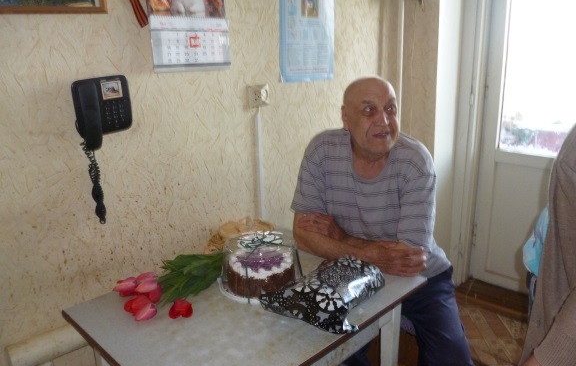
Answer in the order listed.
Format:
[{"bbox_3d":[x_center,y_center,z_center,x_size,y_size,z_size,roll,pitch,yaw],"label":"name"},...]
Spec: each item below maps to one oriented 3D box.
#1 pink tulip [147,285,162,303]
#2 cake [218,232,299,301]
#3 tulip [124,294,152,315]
[{"bbox_3d":[-0.398,0.322,1.358,0.048,0.048,0.070,4,27,24],"label":"pink tulip"},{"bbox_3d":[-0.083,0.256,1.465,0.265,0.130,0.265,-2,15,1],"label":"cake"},{"bbox_3d":[-0.418,0.340,1.302,0.052,0.052,0.075,7,25,31],"label":"tulip"}]

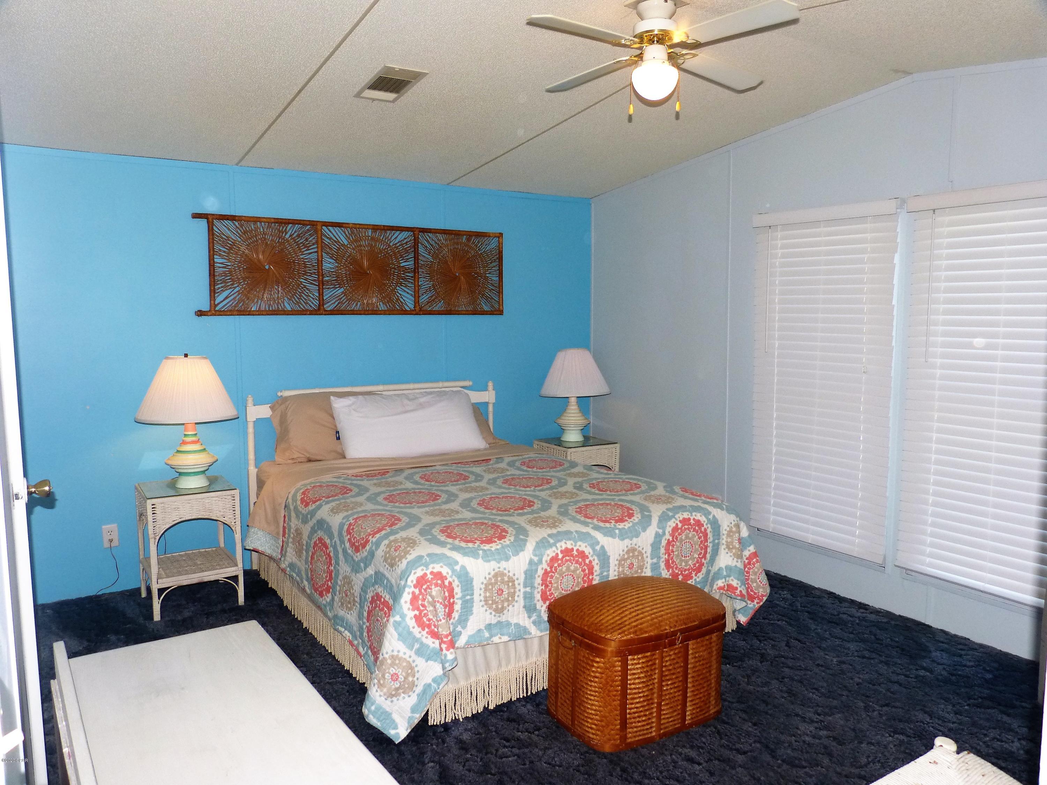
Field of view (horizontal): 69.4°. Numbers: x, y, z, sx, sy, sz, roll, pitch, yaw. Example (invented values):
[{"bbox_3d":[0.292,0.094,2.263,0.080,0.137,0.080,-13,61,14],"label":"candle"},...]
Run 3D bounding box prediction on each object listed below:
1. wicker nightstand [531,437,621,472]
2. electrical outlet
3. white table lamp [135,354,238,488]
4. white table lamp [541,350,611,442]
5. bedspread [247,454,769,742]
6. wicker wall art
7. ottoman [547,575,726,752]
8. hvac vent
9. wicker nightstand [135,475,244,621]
[{"bbox_3d":[0.334,0.589,4.897,0.400,0.568,0.370,-4,7,-33],"label":"wicker nightstand"},{"bbox_3d":[-2.030,0.707,3.723,0.069,0.114,0.012,-4,7,-33],"label":"electrical outlet"},{"bbox_3d":[-1.587,0.135,3.591,0.450,0.635,0.450,-4,7,-33],"label":"white table lamp"},{"bbox_3d":[0.318,0.009,4.867,0.450,0.605,0.450,0,6,0],"label":"white table lamp"},{"bbox_3d":[-0.162,0.697,3.559,1.760,0.610,1.810,-4,7,-33],"label":"bedspread"},{"bbox_3d":[-0.893,-0.694,4.305,1.827,0.510,0.035,-4,7,-33],"label":"wicker wall art"},{"bbox_3d":[0.393,0.890,2.637,0.558,0.455,0.370,-4,7,-30],"label":"ottoman"},{"bbox_3d":[-0.536,-1.234,3.045,0.180,0.016,0.330,-4,1,-33],"label":"hvac vent"},{"bbox_3d":[-1.602,0.727,3.630,0.400,0.570,0.365,-4,7,-33],"label":"wicker nightstand"}]

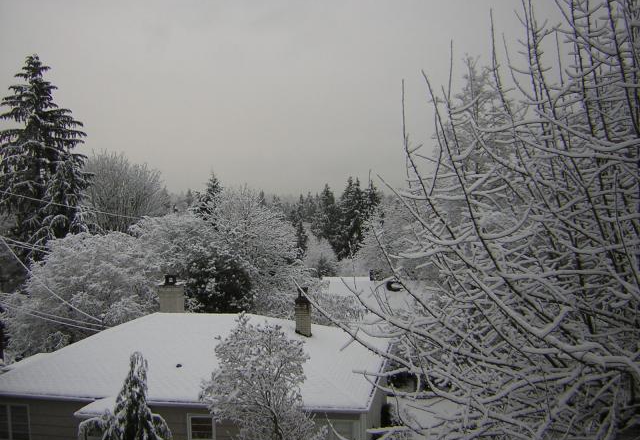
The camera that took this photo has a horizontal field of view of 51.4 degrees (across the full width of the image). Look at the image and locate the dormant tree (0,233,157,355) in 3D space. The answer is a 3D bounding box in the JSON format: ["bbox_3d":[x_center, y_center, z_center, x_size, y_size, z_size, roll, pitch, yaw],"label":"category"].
[{"bbox_3d":[-11.854,3.919,33.047,7.700,6.600,7.000,0,1,0],"label":"dormant tree"}]

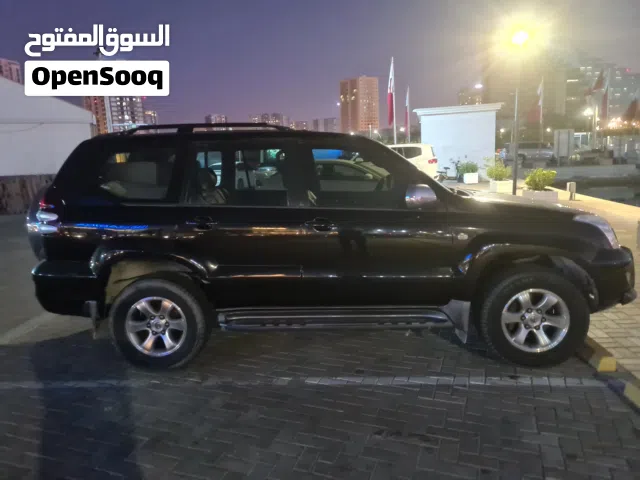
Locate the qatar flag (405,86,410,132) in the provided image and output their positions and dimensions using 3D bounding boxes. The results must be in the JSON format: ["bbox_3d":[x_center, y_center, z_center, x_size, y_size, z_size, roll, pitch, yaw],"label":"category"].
[{"bbox_3d":[9.859,-14.704,54.161,0.620,4.900,0.500,-1,9,11],"label":"qatar flag"}]

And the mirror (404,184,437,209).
[{"bbox_3d":[0.669,-0.295,3.254,0.180,0.170,0.250,-2,10,5],"label":"mirror"}]

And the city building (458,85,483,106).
[{"bbox_3d":[158.050,-127.439,505.759,25.000,67.600,25.000,0,10,17],"label":"city building"}]

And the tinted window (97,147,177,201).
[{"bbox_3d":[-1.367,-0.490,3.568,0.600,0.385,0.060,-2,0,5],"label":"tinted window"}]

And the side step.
[{"bbox_3d":[0.103,0.585,3.598,1.700,0.100,0.200,-2,9,5],"label":"side step"}]

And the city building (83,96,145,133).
[{"bbox_3d":[-147.473,-78.217,347.791,36.000,57.600,28.000,-6,10,-22],"label":"city building"}]

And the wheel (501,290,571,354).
[{"bbox_3d":[1.540,0.561,3.496,0.465,0.465,0.200,-2,10,5],"label":"wheel"}]

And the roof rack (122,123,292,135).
[{"bbox_3d":[-0.819,-0.923,4.244,1.380,0.110,1.220,-2,10,5],"label":"roof rack"}]

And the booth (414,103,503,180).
[{"bbox_3d":[6.957,-4.790,24.120,4.140,3.510,3.600,0,10,16],"label":"booth"}]

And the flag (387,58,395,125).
[{"bbox_3d":[5.573,-11.739,38.000,0.600,5.530,0.450,-3,10,0],"label":"flag"}]

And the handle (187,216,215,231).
[{"bbox_3d":[-0.853,-0.119,3.460,0.205,0.095,0.060,-2,9,5],"label":"handle"}]

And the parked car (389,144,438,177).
[{"bbox_3d":[2.381,-2.845,19.646,4.850,1.870,1.930,1,10,17],"label":"parked car"}]

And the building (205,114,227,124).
[{"bbox_3d":[-133.416,-131.709,625.221,28.000,61.300,25.000,-5,10,-11],"label":"building"}]

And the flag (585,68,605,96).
[{"bbox_3d":[27.171,-15.590,47.582,1.950,2.800,0.700,3,11,29],"label":"flag"}]

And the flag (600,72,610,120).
[{"bbox_3d":[28.849,-14.500,48.573,0.850,4.600,0.600,3,11,30],"label":"flag"}]

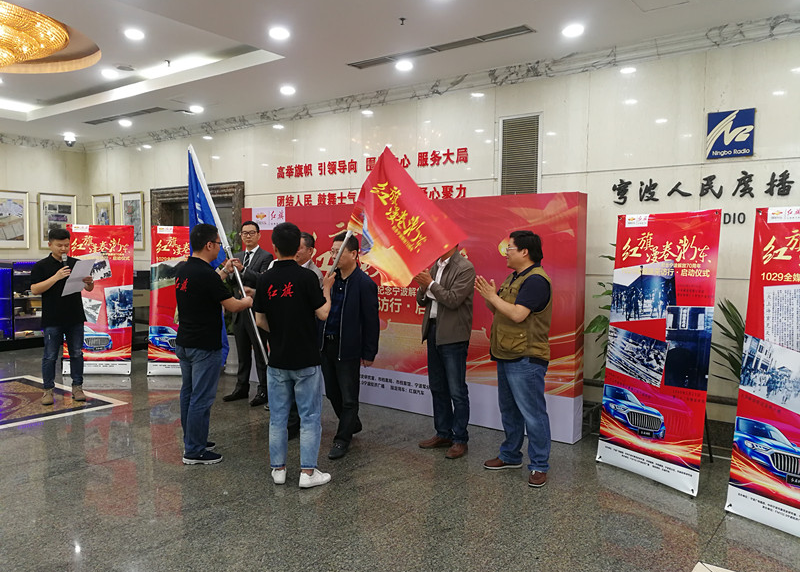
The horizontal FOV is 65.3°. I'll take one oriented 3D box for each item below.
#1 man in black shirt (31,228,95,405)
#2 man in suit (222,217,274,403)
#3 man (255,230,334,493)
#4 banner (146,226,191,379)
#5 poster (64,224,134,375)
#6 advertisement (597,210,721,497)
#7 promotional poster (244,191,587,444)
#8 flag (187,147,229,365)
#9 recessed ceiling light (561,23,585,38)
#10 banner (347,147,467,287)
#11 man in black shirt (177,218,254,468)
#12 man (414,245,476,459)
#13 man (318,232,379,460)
[{"bbox_3d":[-3.394,0.292,6.270,0.580,1.720,0.450,-1,4,-27],"label":"man in black shirt"},{"bbox_3d":[-1.558,0.262,6.326,0.540,1.800,0.450,2,4,30],"label":"man in suit"},{"bbox_3d":[-0.706,0.436,4.252,0.520,1.720,0.500,2,4,22],"label":"man"},{"bbox_3d":[-2.614,0.173,7.538,0.800,1.800,0.150,0,4,-3],"label":"banner"},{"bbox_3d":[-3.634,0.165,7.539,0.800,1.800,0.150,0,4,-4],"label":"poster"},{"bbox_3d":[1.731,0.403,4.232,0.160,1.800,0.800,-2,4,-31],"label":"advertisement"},{"bbox_3d":[-0.163,0.182,6.192,4.000,2.000,0.200,3,4,36],"label":"promotional poster"},{"bbox_3d":[-1.527,-0.242,4.950,0.360,1.660,0.320,1,4,12],"label":"flag"},{"bbox_3d":[1.304,-1.926,4.710,0.180,0.040,0.180,0,4,0],"label":"recessed ceiling light"},{"bbox_3d":[0.058,-0.501,4.500,0.620,0.870,0.220,-44,0,1],"label":"banner"},{"bbox_3d":[-1.386,0.406,4.659,0.580,1.720,0.500,-2,4,-33],"label":"man in black shirt"},{"bbox_3d":[0.330,0.402,4.763,0.430,1.730,0.500,-2,5,-37],"label":"man"},{"bbox_3d":[-0.411,0.426,4.890,0.440,1.678,0.500,-3,5,-42],"label":"man"}]

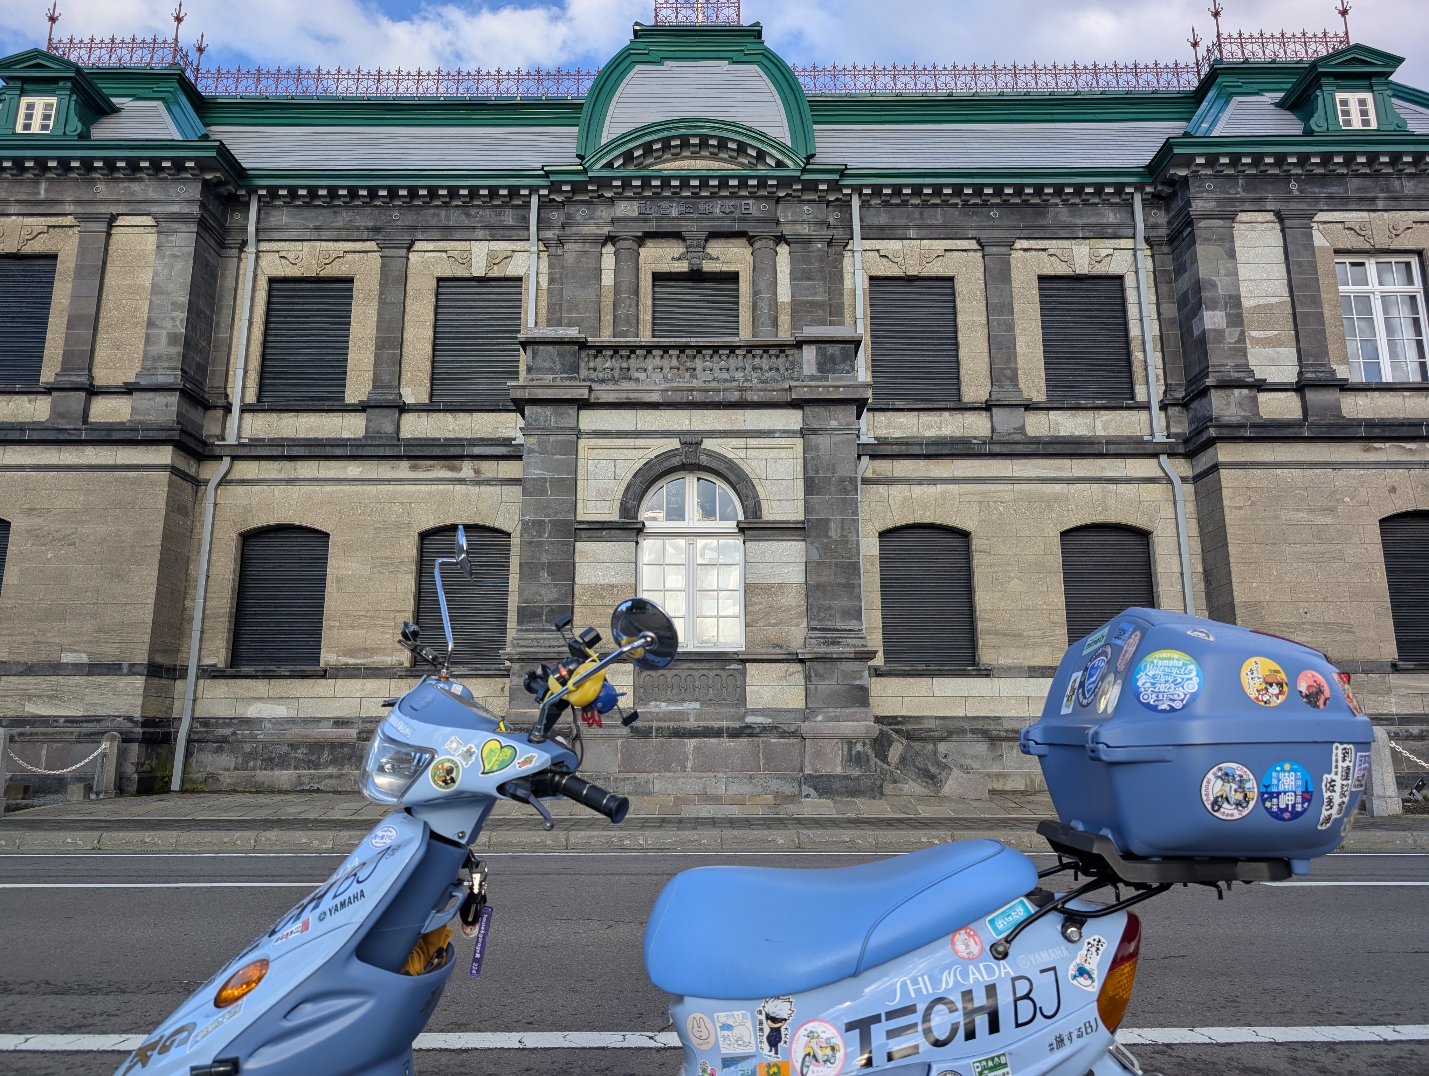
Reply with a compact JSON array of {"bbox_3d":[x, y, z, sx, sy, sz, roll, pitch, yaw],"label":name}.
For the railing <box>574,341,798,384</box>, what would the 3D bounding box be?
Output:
[{"bbox_3d":[-0.343,-2.497,14.513,3.207,0.686,0.320,0,-12,0],"label":"railing"}]

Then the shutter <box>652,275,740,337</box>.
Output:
[{"bbox_3d":[-0.322,-3.362,16.932,1.493,2.253,0.100,0,-12,0],"label":"shutter"}]

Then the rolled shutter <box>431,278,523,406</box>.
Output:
[{"bbox_3d":[-3.383,-2.817,14.168,1.252,1.923,0.120,0,-11,0],"label":"rolled shutter"}]

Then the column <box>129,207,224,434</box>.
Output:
[{"bbox_3d":[-7.266,-2.847,13.419,0.680,3.148,0.650,0,-11,0],"label":"column"}]

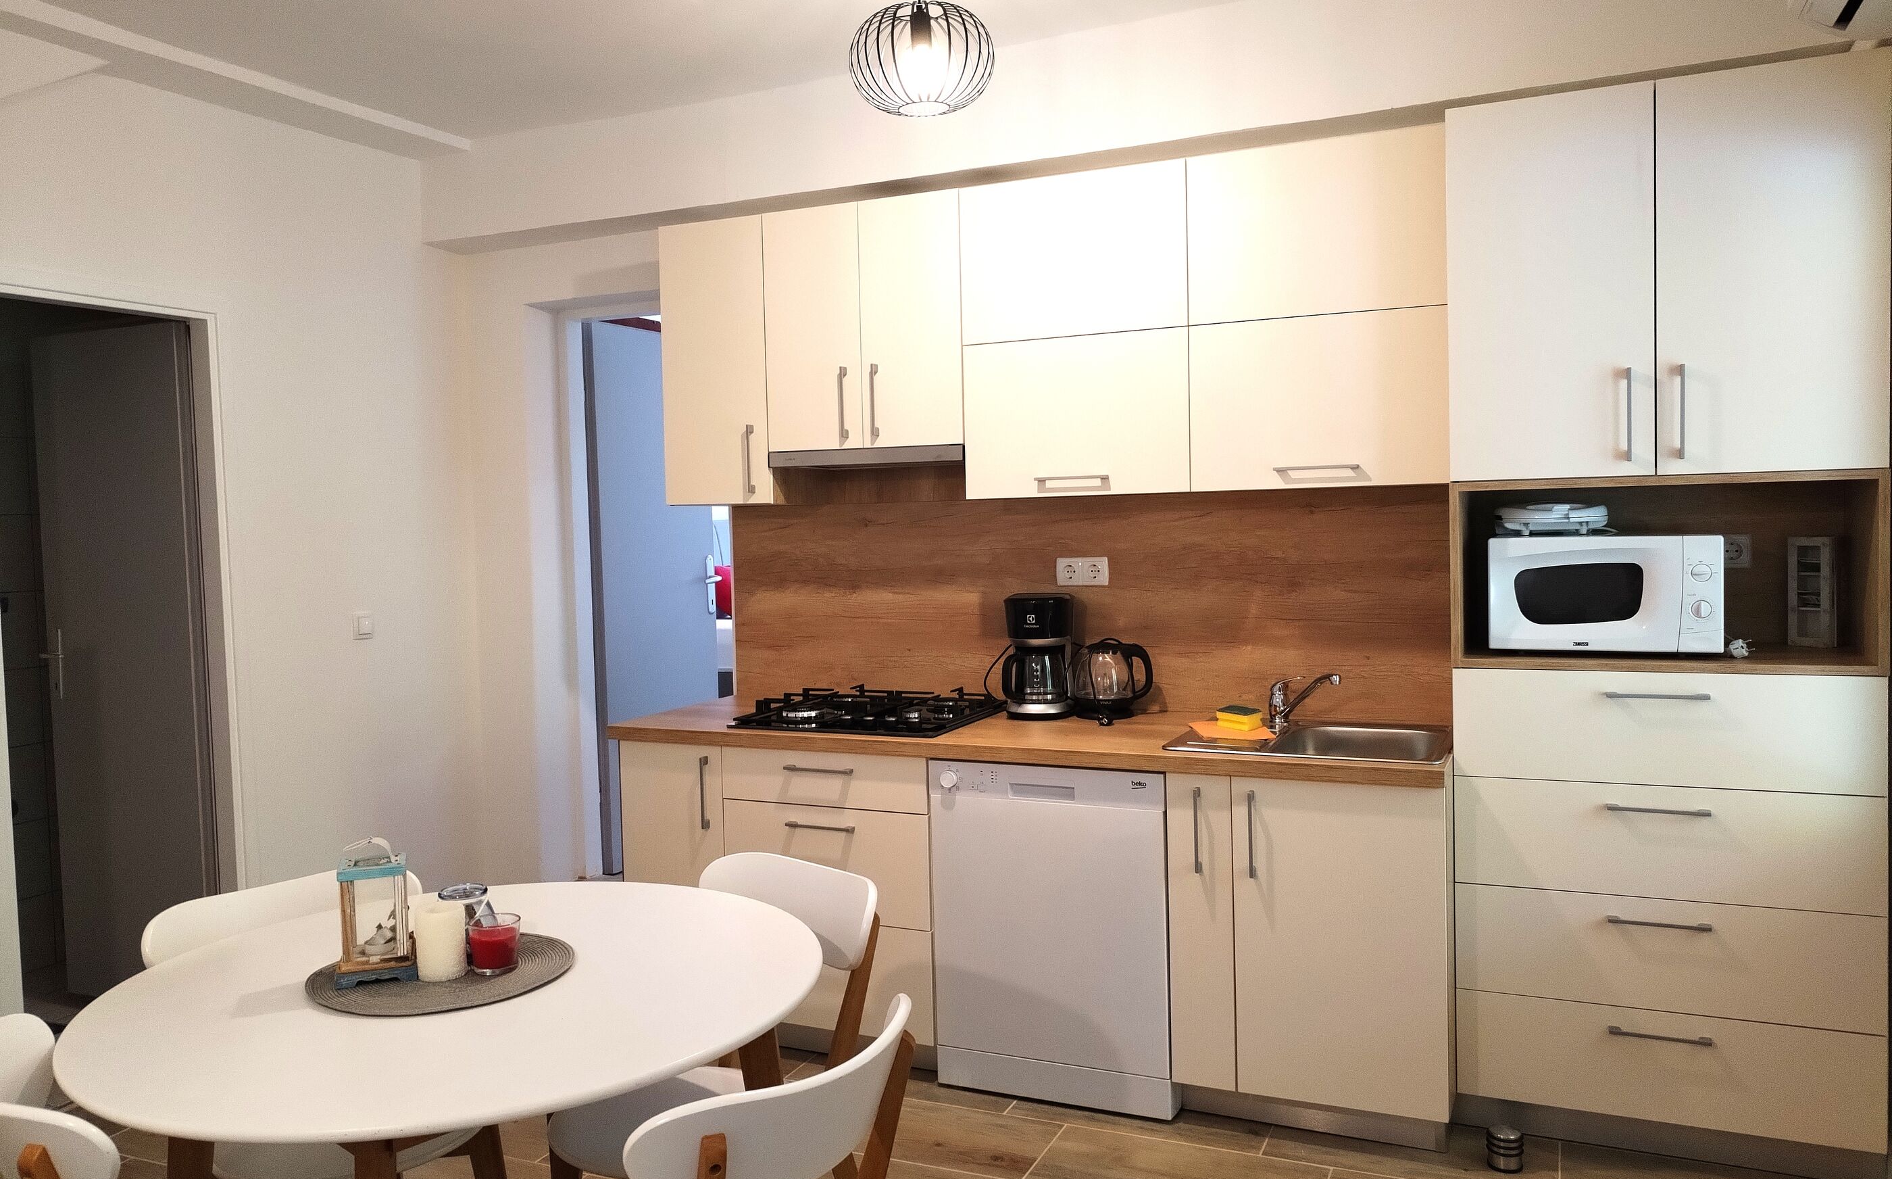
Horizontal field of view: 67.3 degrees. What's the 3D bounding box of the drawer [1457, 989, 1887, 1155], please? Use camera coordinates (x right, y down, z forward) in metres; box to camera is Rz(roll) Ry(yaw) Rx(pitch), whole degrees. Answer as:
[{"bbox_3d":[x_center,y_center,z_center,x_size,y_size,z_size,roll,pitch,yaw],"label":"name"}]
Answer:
[{"bbox_3d":[1.597,0.989,3.197,0.802,0.237,0.480,0,3,24],"label":"drawer"}]

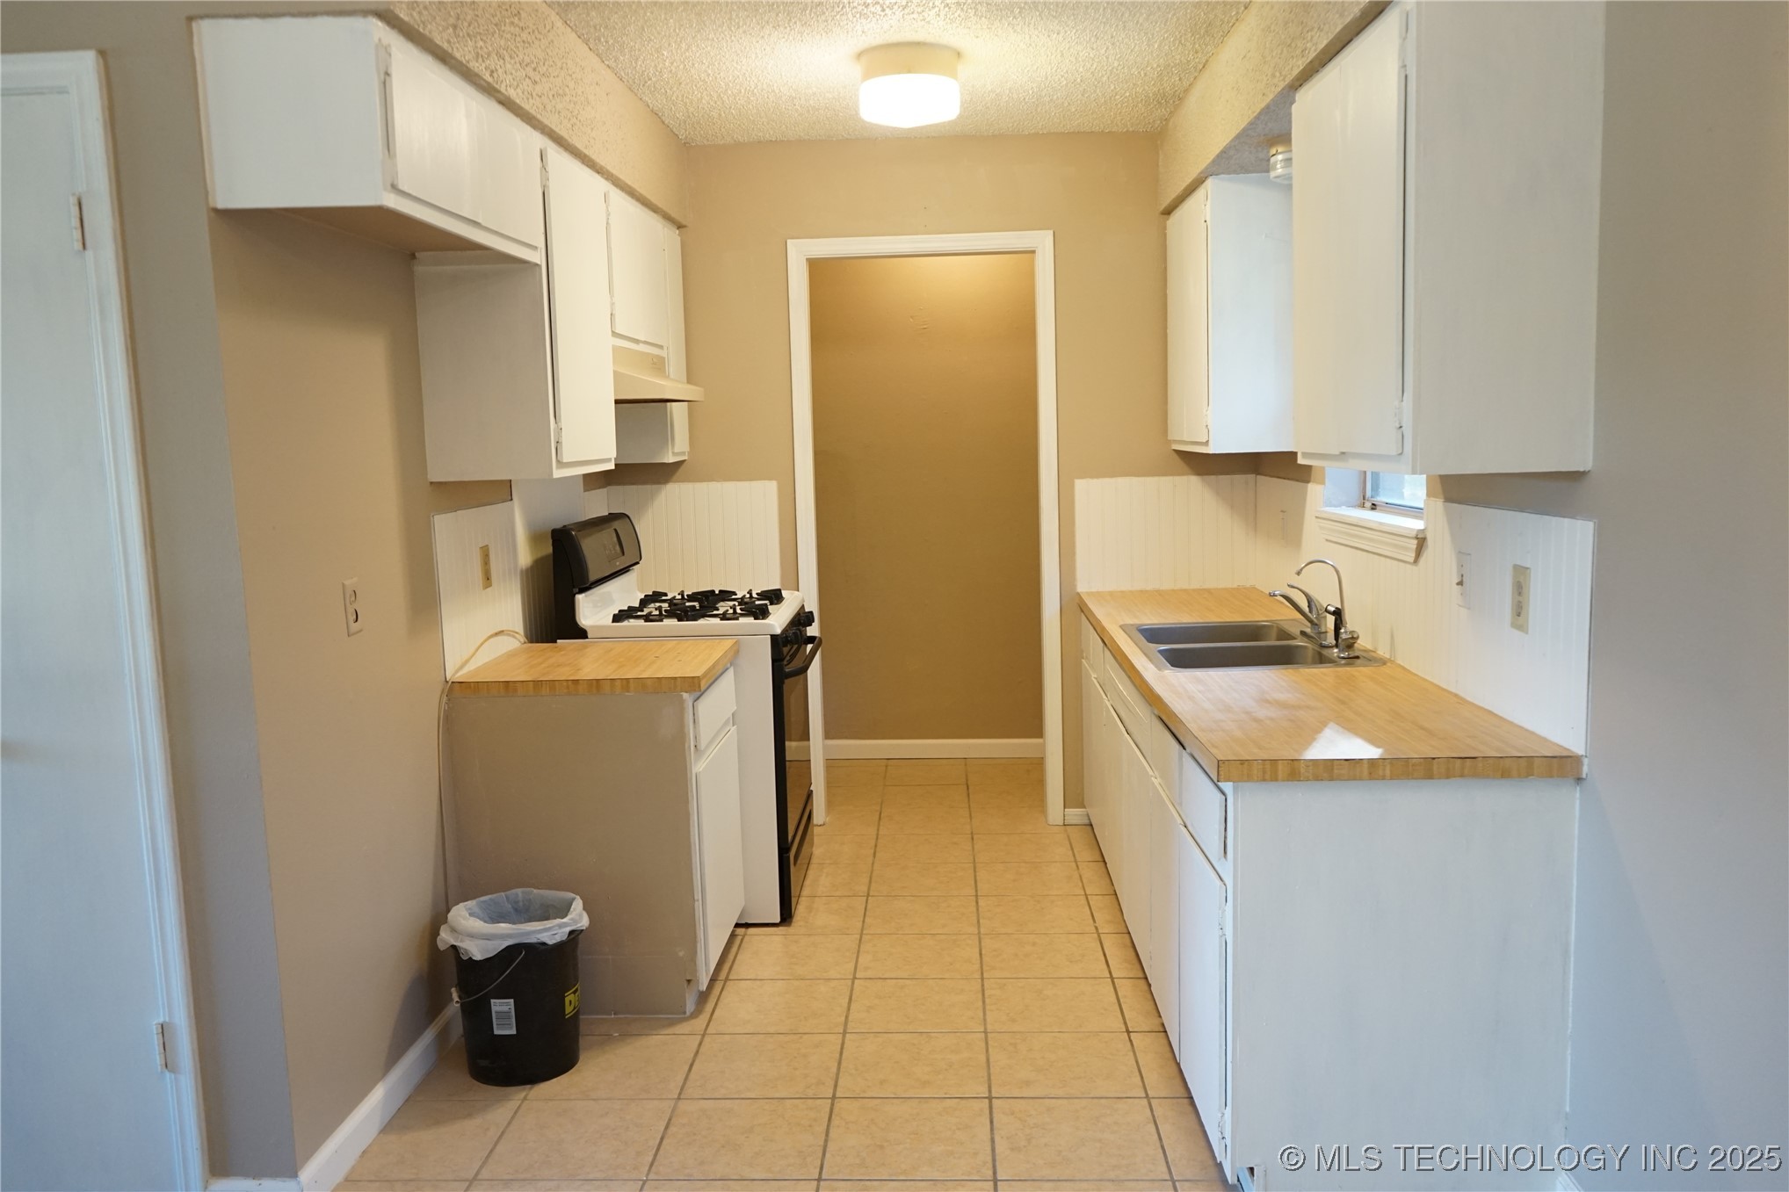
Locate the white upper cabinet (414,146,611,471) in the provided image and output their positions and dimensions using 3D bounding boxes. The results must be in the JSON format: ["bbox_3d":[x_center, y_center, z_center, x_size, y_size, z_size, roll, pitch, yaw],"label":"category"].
[{"bbox_3d":[-0.935,-0.693,3.511,0.323,0.774,0.628,-1,7,2],"label":"white upper cabinet"}]

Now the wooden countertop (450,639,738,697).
[{"bbox_3d":[-0.773,0.188,3.732,0.618,0.037,0.609,-1,7,2],"label":"wooden countertop"}]

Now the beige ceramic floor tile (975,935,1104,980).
[{"bbox_3d":[0.409,0.995,3.833,0.334,0.010,0.332,-1,7,2],"label":"beige ceramic floor tile"}]

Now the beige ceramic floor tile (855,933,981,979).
[{"bbox_3d":[0.070,0.995,3.828,0.333,0.010,0.325,-1,7,2],"label":"beige ceramic floor tile"}]

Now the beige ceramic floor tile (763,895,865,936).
[{"bbox_3d":[-0.262,0.980,4.249,0.337,0.010,0.335,-1,7,2],"label":"beige ceramic floor tile"}]

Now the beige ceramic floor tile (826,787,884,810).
[{"bbox_3d":[-0.209,0.810,5.521,0.334,0.010,0.332,-1,7,2],"label":"beige ceramic floor tile"}]

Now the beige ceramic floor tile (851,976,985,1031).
[{"bbox_3d":[0.057,1.034,3.500,0.333,0.010,0.325,-1,7,2],"label":"beige ceramic floor tile"}]

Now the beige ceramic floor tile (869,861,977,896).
[{"bbox_3d":[0.094,0.922,4.507,0.334,0.010,0.332,-1,7,2],"label":"beige ceramic floor tile"}]

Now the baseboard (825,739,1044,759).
[{"bbox_3d":[0.174,0.689,6.234,1.035,0.090,0.015,-1,7,2],"label":"baseboard"}]

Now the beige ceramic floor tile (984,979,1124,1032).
[{"bbox_3d":[0.403,1.047,3.552,0.337,0.010,0.335,-1,7,2],"label":"beige ceramic floor tile"}]

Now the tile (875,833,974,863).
[{"bbox_3d":[0.108,0.896,4.905,0.337,0.010,0.335,-1,7,2],"label":"tile"}]

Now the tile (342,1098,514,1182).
[{"bbox_3d":[-0.945,1.128,2.881,0.257,0.010,0.325,-1,7,2],"label":"tile"}]

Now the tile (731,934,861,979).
[{"bbox_3d":[-0.271,1.002,3.838,0.331,0.010,0.320,-1,7,2],"label":"tile"}]

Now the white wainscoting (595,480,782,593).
[{"bbox_3d":[-0.719,-0.193,5.022,0.613,0.428,0.012,-1,7,2],"label":"white wainscoting"}]

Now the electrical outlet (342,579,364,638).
[{"bbox_3d":[-1.131,0.024,2.909,0.010,0.116,0.073,-1,7,2],"label":"electrical outlet"}]

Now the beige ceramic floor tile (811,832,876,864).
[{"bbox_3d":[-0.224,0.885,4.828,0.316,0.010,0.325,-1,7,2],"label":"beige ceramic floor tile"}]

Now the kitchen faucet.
[{"bbox_3d":[1.106,0.006,3.719,0.190,0.245,0.440,-1,7,2],"label":"kitchen faucet"}]

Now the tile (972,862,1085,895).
[{"bbox_3d":[0.434,0.917,4.494,0.334,0.010,0.332,-1,7,2],"label":"tile"}]

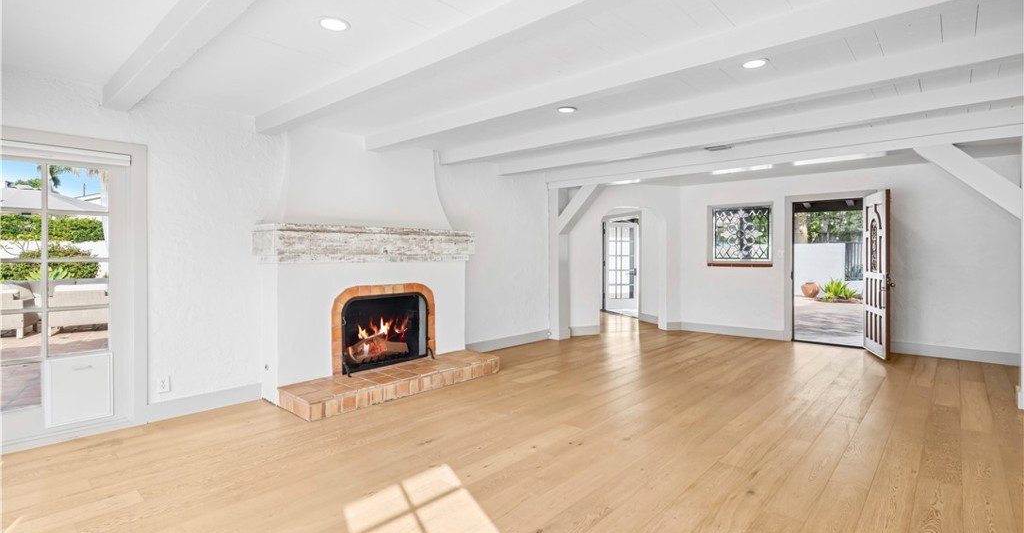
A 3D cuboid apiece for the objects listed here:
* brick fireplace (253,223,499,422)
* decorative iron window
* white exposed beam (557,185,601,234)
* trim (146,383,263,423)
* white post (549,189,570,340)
[{"bbox_3d":[-1.176,0.400,4.800,0.911,1.546,2.274,1,2,41],"label":"brick fireplace"},{"bbox_3d":[3.650,-0.490,7.728,0.960,0.993,0.118,1,2,41],"label":"decorative iron window"},{"bbox_3d":[1.005,-0.894,7.217,0.246,0.980,0.201,-1,47,-49],"label":"white exposed beam"},{"bbox_3d":[-2.501,1.115,3.992,0.024,0.145,0.824,1,2,41],"label":"trim"},{"bbox_3d":[0.725,-0.033,7.498,0.212,2.309,0.276,1,2,41],"label":"white post"}]

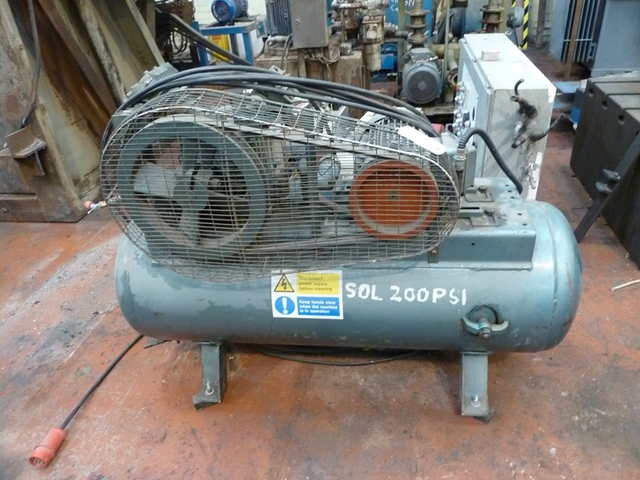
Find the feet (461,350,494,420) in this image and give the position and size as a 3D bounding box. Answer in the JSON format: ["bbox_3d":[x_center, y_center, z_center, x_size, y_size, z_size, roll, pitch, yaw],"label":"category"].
[{"bbox_3d":[0.517,0.459,1.518,0.095,0.200,0.140,0,33,7],"label":"feet"}]

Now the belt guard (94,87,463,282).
[{"bbox_3d":[-0.095,-0.117,1.164,0.853,0.480,0.115,0,33,7],"label":"belt guard"}]

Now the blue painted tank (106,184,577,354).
[{"bbox_3d":[0.067,0.116,1.548,1.448,0.478,0.478,0,33,7],"label":"blue painted tank"}]

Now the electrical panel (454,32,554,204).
[{"bbox_3d":[0.843,-0.473,2.342,0.238,0.847,1.037,2,33,9],"label":"electrical panel"}]

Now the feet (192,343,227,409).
[{"bbox_3d":[-0.388,0.456,1.624,0.095,0.200,0.140,0,33,7],"label":"feet"}]

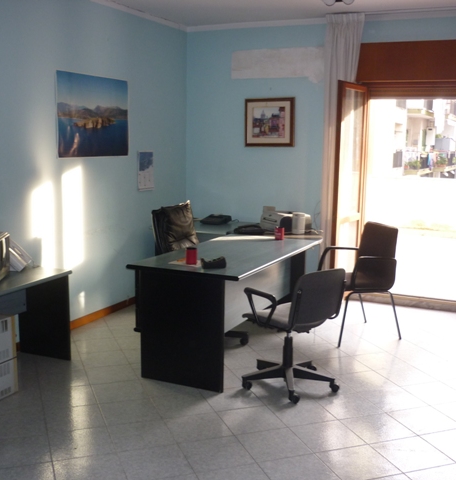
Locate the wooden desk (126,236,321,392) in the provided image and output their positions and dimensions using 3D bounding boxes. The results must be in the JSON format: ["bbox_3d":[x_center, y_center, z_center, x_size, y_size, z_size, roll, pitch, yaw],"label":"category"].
[{"bbox_3d":[0.081,0.433,4.546,0.780,0.730,1.780,5,10,25],"label":"wooden desk"}]

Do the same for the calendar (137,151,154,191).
[{"bbox_3d":[-0.751,-0.636,5.638,0.015,0.360,0.260,5,10,25],"label":"calendar"}]

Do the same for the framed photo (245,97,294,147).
[{"bbox_3d":[0.398,-1.128,5.861,0.515,0.465,0.030,5,10,25],"label":"framed photo"}]

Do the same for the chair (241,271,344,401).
[{"bbox_3d":[0.404,0.526,3.807,0.600,0.790,0.590,-8,13,-44],"label":"chair"}]

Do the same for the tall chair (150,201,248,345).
[{"bbox_3d":[-0.160,0.255,4.646,0.660,1.050,0.620,4,9,22],"label":"tall chair"}]

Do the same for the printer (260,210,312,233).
[{"bbox_3d":[0.528,-0.201,5.733,0.330,0.190,0.360,-4,10,-31],"label":"printer"}]

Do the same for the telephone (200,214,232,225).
[{"bbox_3d":[-0.108,-0.217,6.005,0.250,0.090,0.220,7,11,34],"label":"telephone"}]

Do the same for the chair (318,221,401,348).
[{"bbox_3d":[1.023,0.329,4.852,0.620,0.880,0.560,-2,9,-18],"label":"chair"}]

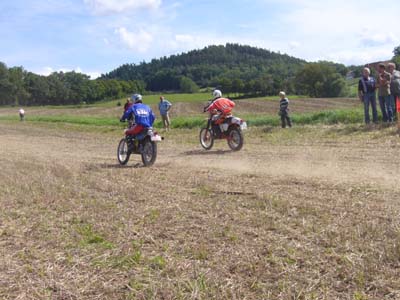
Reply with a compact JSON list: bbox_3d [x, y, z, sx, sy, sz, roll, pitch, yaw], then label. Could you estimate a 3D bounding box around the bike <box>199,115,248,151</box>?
[{"bbox_3d":[0.668,-0.519,17.150,0.800,1.140,2.080,-8,6,-35],"label":"bike"}]

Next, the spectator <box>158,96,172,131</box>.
[{"bbox_3d":[-1.711,-1.806,28.900,0.580,1.740,0.380,-1,6,34],"label":"spectator"}]

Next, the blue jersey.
[{"bbox_3d":[-1.469,-0.815,13.650,0.660,0.560,0.520,-7,6,-32],"label":"blue jersey"}]

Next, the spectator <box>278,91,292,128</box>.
[{"bbox_3d":[3.945,-1.837,26.600,0.420,1.690,0.500,-7,6,-29],"label":"spectator"}]

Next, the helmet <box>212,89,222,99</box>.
[{"bbox_3d":[0.528,-1.678,17.250,0.250,0.270,0.320,-9,7,-43],"label":"helmet"}]

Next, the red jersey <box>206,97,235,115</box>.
[{"bbox_3d":[0.624,-1.299,17.100,0.640,0.480,0.580,-8,6,-35],"label":"red jersey"}]

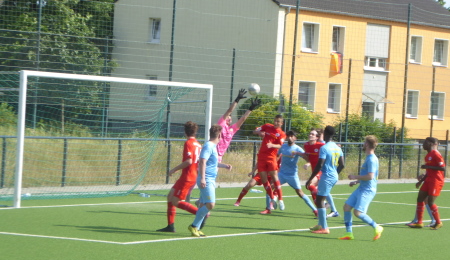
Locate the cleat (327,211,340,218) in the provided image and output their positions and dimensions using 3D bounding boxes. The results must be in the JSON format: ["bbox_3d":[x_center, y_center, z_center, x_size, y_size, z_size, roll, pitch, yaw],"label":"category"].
[{"bbox_3d":[2.141,1.669,36.700,0.280,0.120,0.100,3,1,-13],"label":"cleat"}]

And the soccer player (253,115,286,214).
[{"bbox_3d":[0.859,0.633,35.900,0.620,1.810,0.470,3,1,13],"label":"soccer player"}]

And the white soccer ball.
[{"bbox_3d":[0.568,-0.779,35.800,0.220,0.220,0.220,3,1,0],"label":"white soccer ball"}]

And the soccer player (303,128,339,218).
[{"bbox_3d":[1.825,0.850,36.500,0.680,1.770,0.620,3,1,21],"label":"soccer player"}]

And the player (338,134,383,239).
[{"bbox_3d":[2.246,0.959,30.600,0.680,1.730,0.470,3,1,18],"label":"player"}]

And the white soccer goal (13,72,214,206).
[{"bbox_3d":[-2.103,0.233,38.008,0.150,2.560,7.560,4,1,27],"label":"white soccer goal"}]

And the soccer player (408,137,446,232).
[{"bbox_3d":[3.889,1.023,35.900,0.580,1.770,0.500,3,1,-23],"label":"soccer player"}]

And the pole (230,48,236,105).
[{"bbox_3d":[0.195,-0.572,59.021,0.070,4.000,0.070,3,1,-37],"label":"pole"}]

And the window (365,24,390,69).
[{"bbox_3d":[7.497,-4.124,92.257,0.220,2.220,2.200,4,1,36],"label":"window"}]

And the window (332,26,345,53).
[{"bbox_3d":[5.380,-4.298,89.287,0.200,1.350,1.080,4,1,36],"label":"window"}]

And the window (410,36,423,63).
[{"bbox_3d":[9.739,-4.100,95.351,0.200,1.370,1.150,4,1,36],"label":"window"}]

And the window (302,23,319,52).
[{"bbox_3d":[4.022,-4.327,87.300,0.150,1.380,1.330,3,1,36],"label":"window"}]

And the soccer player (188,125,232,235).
[{"bbox_3d":[-0.243,0.823,30.200,0.680,1.800,0.520,3,1,-3],"label":"soccer player"}]

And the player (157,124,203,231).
[{"bbox_3d":[-0.696,0.756,30.100,0.760,1.780,0.520,3,1,30],"label":"player"}]

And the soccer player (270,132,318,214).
[{"bbox_3d":[1.316,0.851,36.800,1.000,1.710,0.550,3,1,9],"label":"soccer player"}]

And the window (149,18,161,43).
[{"bbox_3d":[-3.300,-4.729,89.270,0.740,1.200,0.200,4,1,36],"label":"window"}]

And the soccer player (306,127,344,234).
[{"bbox_3d":[1.718,0.855,31.800,0.550,1.830,0.500,3,1,-38],"label":"soccer player"}]

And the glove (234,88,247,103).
[{"bbox_3d":[0.334,-0.720,38.800,0.190,0.290,0.110,30,0,-40],"label":"glove"}]

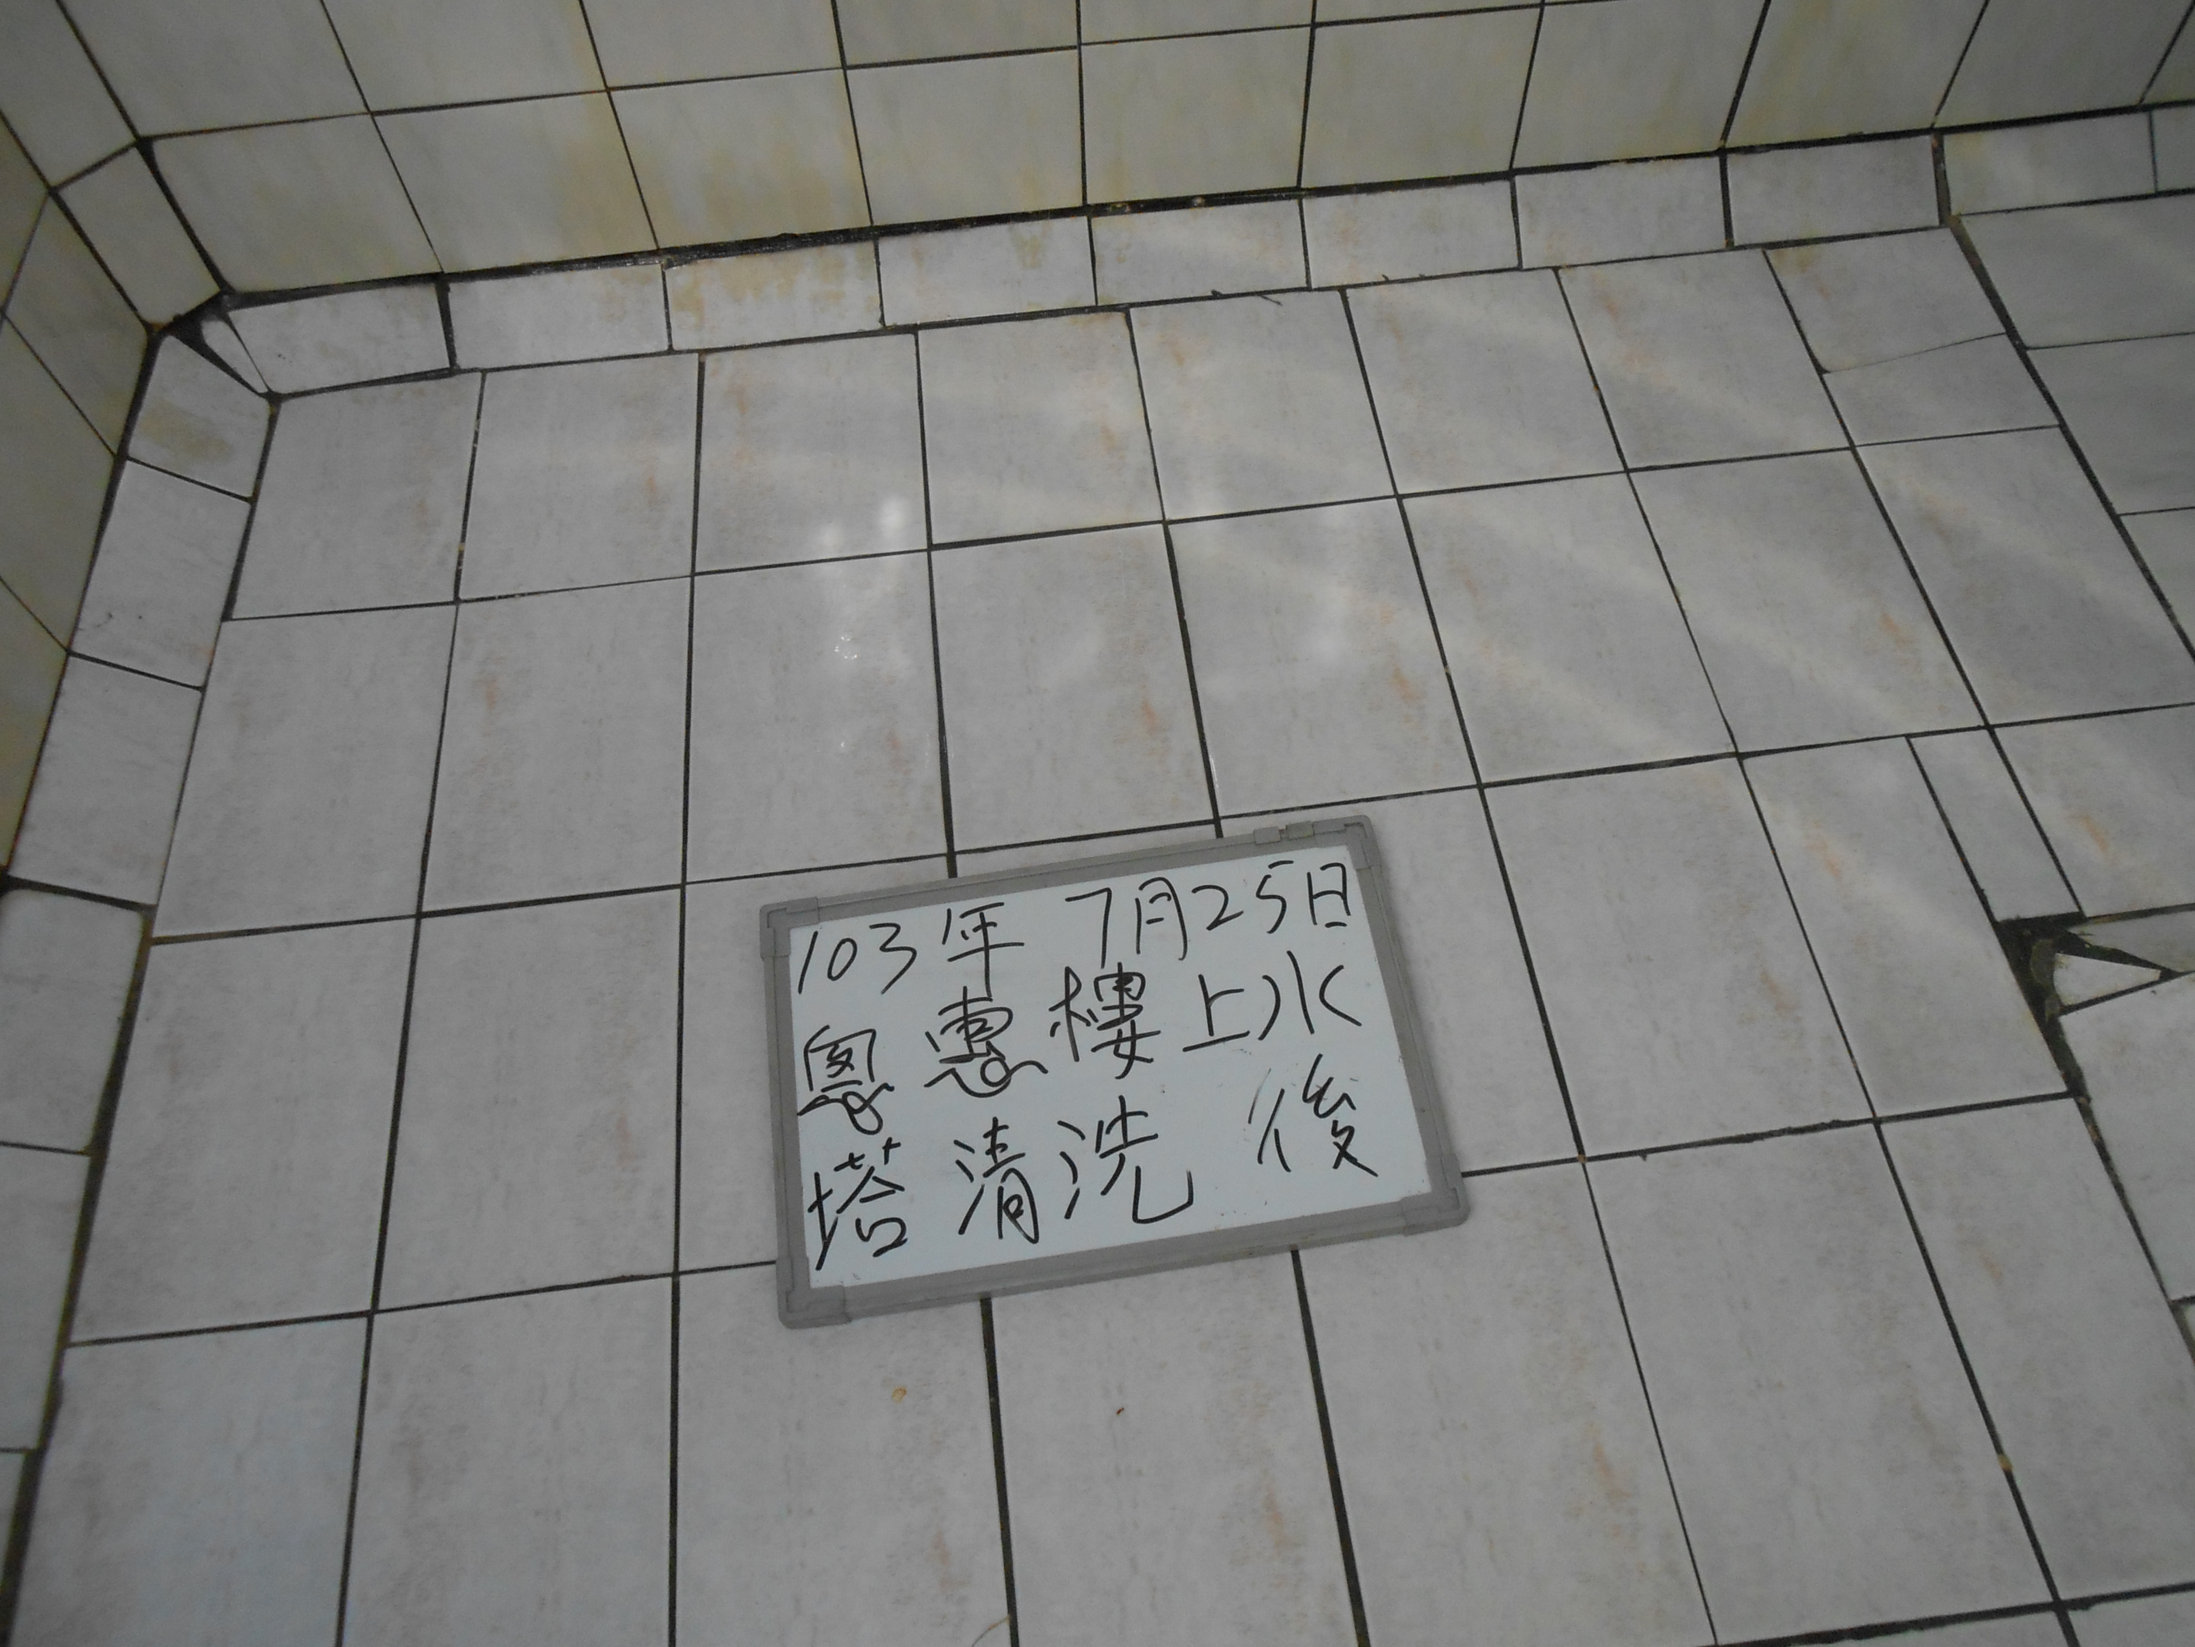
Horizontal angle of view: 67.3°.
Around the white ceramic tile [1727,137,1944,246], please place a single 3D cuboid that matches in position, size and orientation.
[{"bbox_3d":[0.706,-0.609,1.582,0.197,0.010,0.086,-6,95,-1],"label":"white ceramic tile"}]

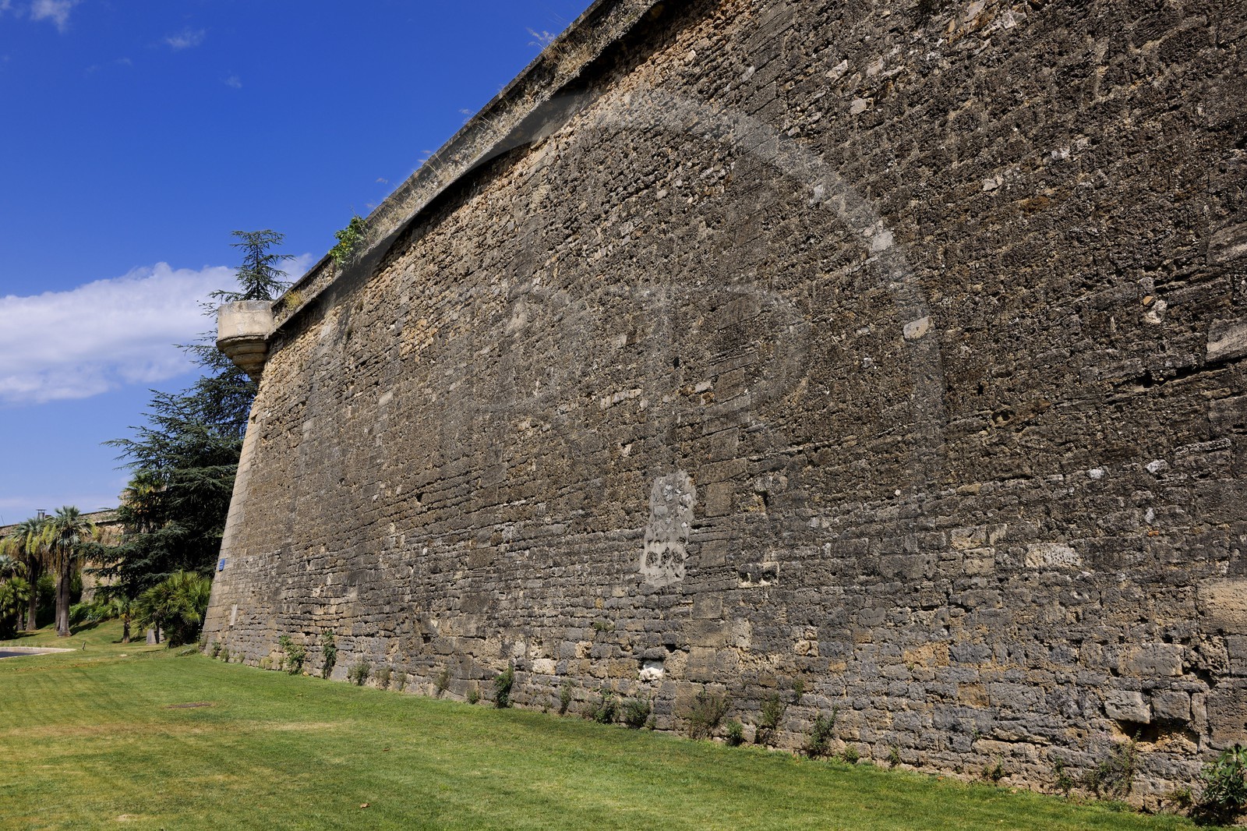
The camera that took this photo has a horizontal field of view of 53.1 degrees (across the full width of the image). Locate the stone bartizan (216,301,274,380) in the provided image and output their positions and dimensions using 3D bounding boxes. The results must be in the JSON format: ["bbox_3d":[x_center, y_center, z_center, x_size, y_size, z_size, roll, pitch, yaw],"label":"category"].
[{"bbox_3d":[-15.494,-3.105,51.162,2.300,3.230,2.300,-4,-10,21],"label":"stone bartizan"}]

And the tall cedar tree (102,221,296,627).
[{"bbox_3d":[-20.071,0.809,60.672,10.800,19.970,10.500,-1,-9,0],"label":"tall cedar tree"}]

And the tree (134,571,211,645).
[{"bbox_3d":[-19.441,8.308,53.902,3.400,3.120,3.200,-1,-9,0],"label":"tree"}]

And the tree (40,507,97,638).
[{"bbox_3d":[-29.188,8.220,65.581,3.000,6.720,3.000,-1,-9,0],"label":"tree"}]

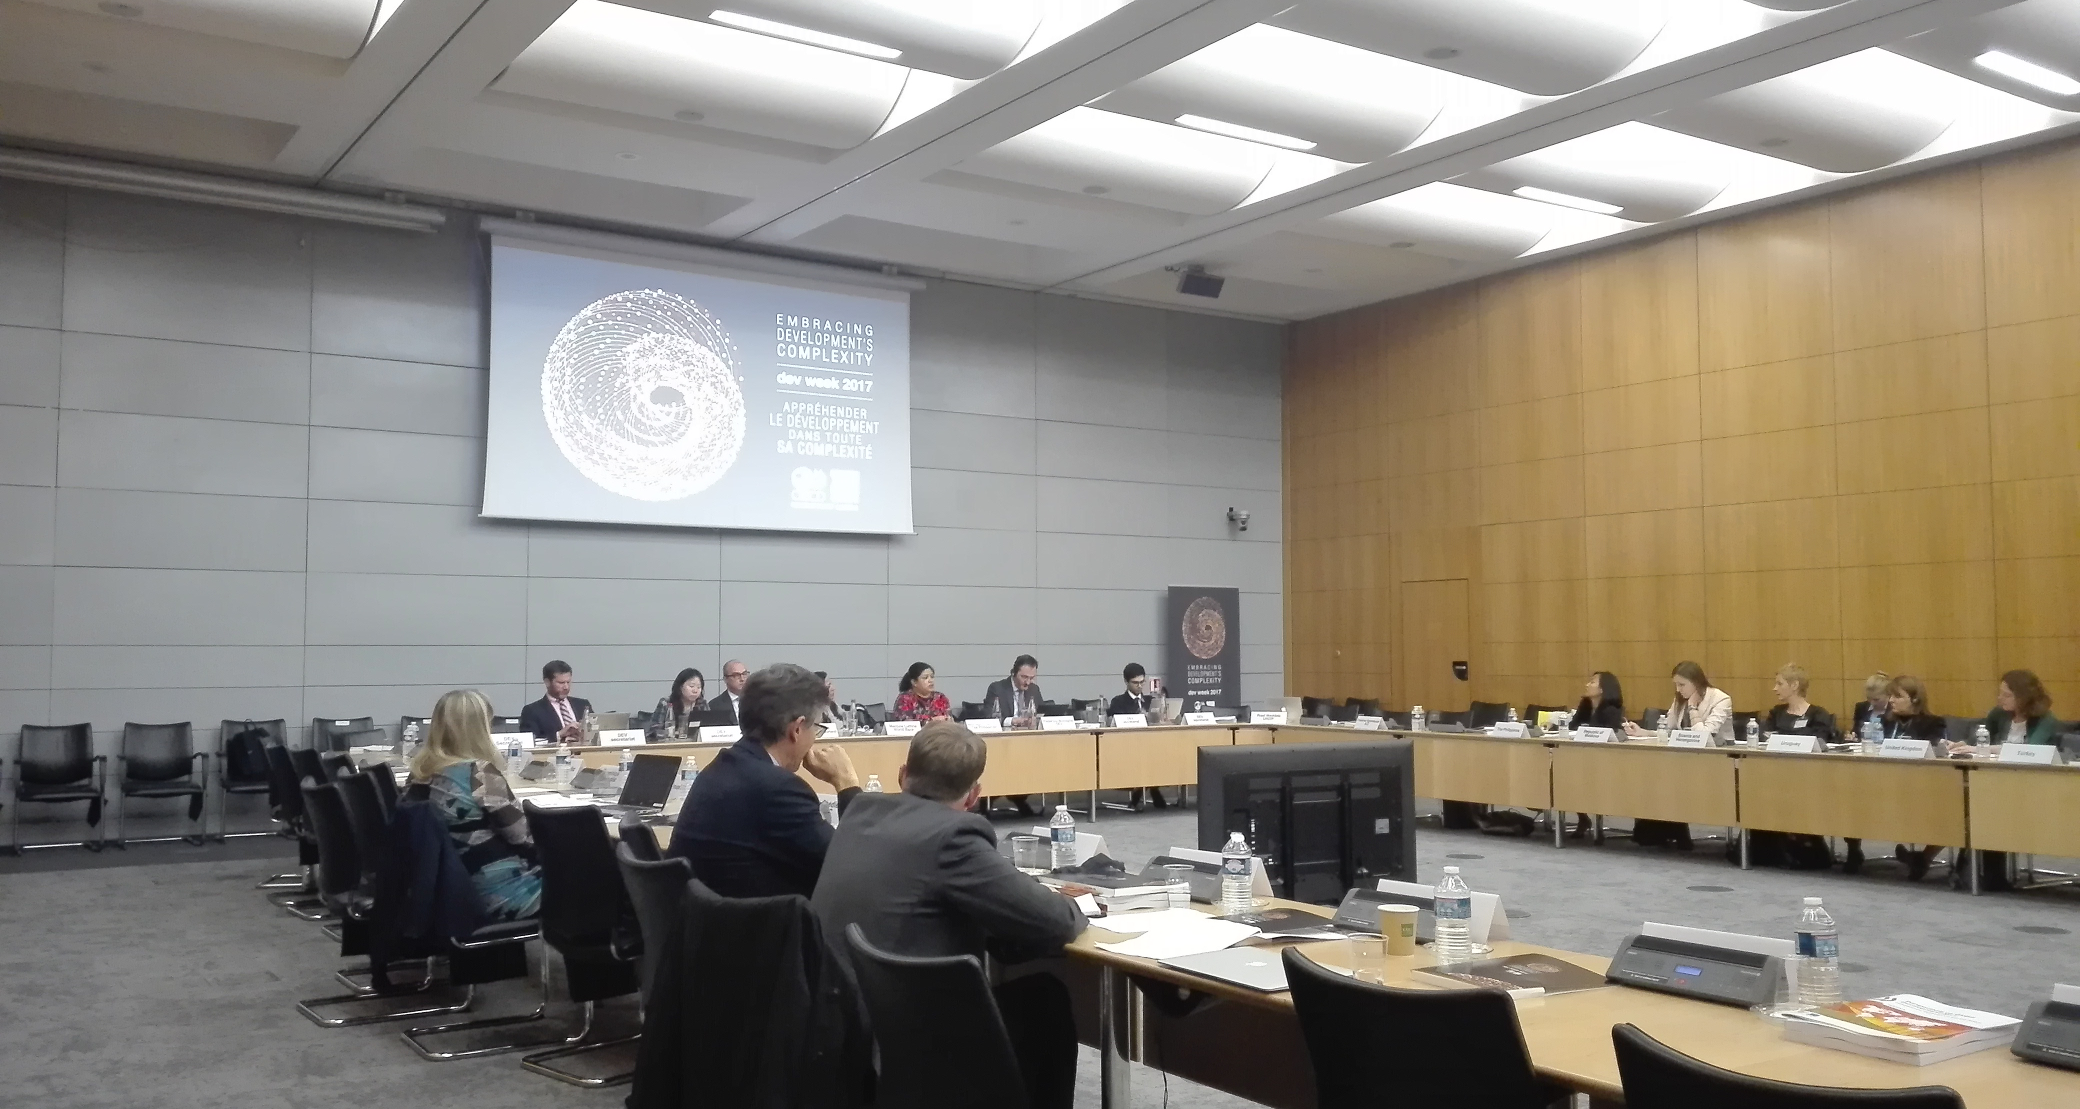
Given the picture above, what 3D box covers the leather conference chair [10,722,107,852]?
[{"bbox_3d":[-6.692,1.585,10.150,0.560,0.840,0.570,2,-4,-31],"label":"leather conference chair"}]

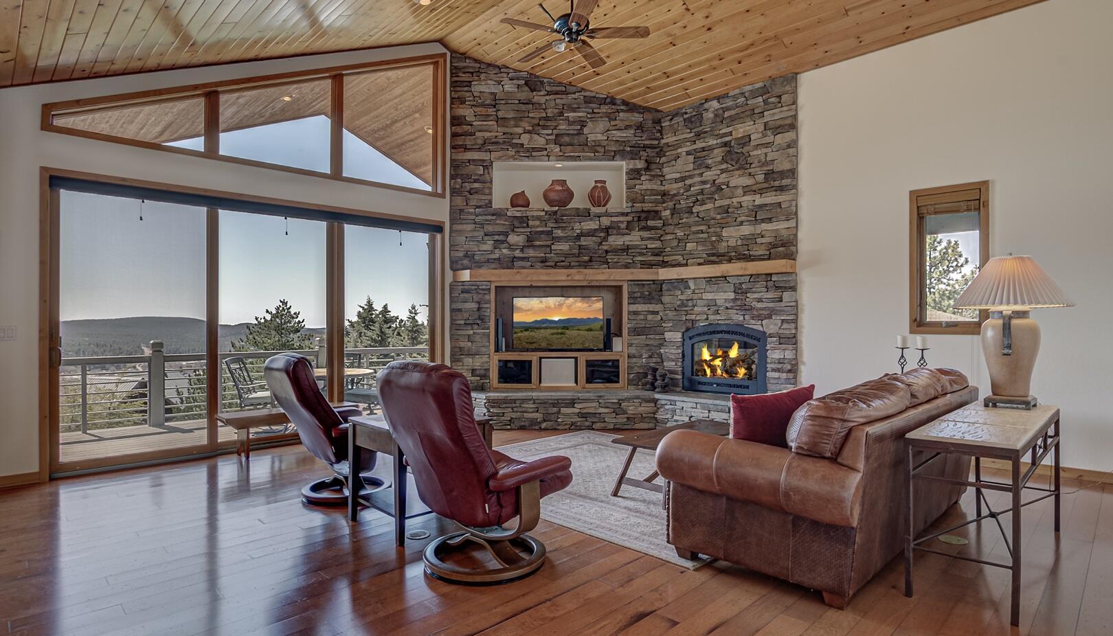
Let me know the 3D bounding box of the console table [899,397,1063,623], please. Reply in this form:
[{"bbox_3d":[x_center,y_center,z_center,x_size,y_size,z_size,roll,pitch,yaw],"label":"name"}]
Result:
[{"bbox_3d":[2.343,0.927,2.987,1.550,0.745,0.415,0,0,-44],"label":"console table"}]

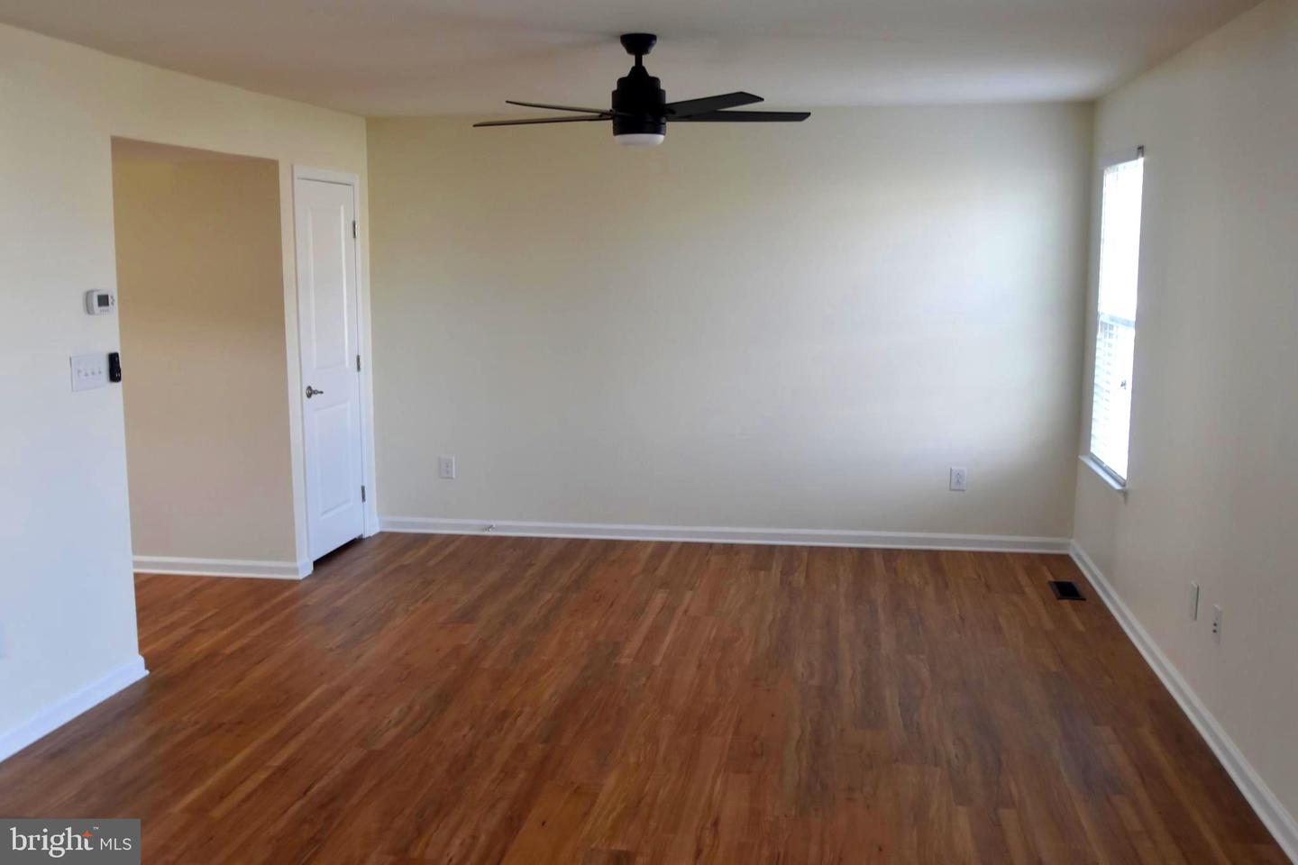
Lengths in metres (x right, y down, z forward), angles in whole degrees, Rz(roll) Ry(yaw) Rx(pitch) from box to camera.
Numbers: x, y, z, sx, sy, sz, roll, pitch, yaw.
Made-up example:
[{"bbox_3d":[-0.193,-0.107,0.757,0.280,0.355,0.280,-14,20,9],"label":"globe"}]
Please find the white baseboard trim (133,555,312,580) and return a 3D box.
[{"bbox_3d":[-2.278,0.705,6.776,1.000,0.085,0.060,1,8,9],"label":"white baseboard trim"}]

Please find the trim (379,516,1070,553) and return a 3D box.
[{"bbox_3d":[0.363,0.595,7.518,4.000,0.085,0.020,1,8,9],"label":"trim"}]

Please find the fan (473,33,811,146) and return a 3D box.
[{"bbox_3d":[-0.037,-1.229,4.663,1.300,0.380,1.270,1,8,9],"label":"fan"}]

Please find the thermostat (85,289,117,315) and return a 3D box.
[{"bbox_3d":[-2.043,-0.484,4.830,0.031,0.088,0.122,1,8,9],"label":"thermostat"}]

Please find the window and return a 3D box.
[{"bbox_3d":[2.234,-0.563,6.146,0.090,1.490,0.940,1,8,9],"label":"window"}]

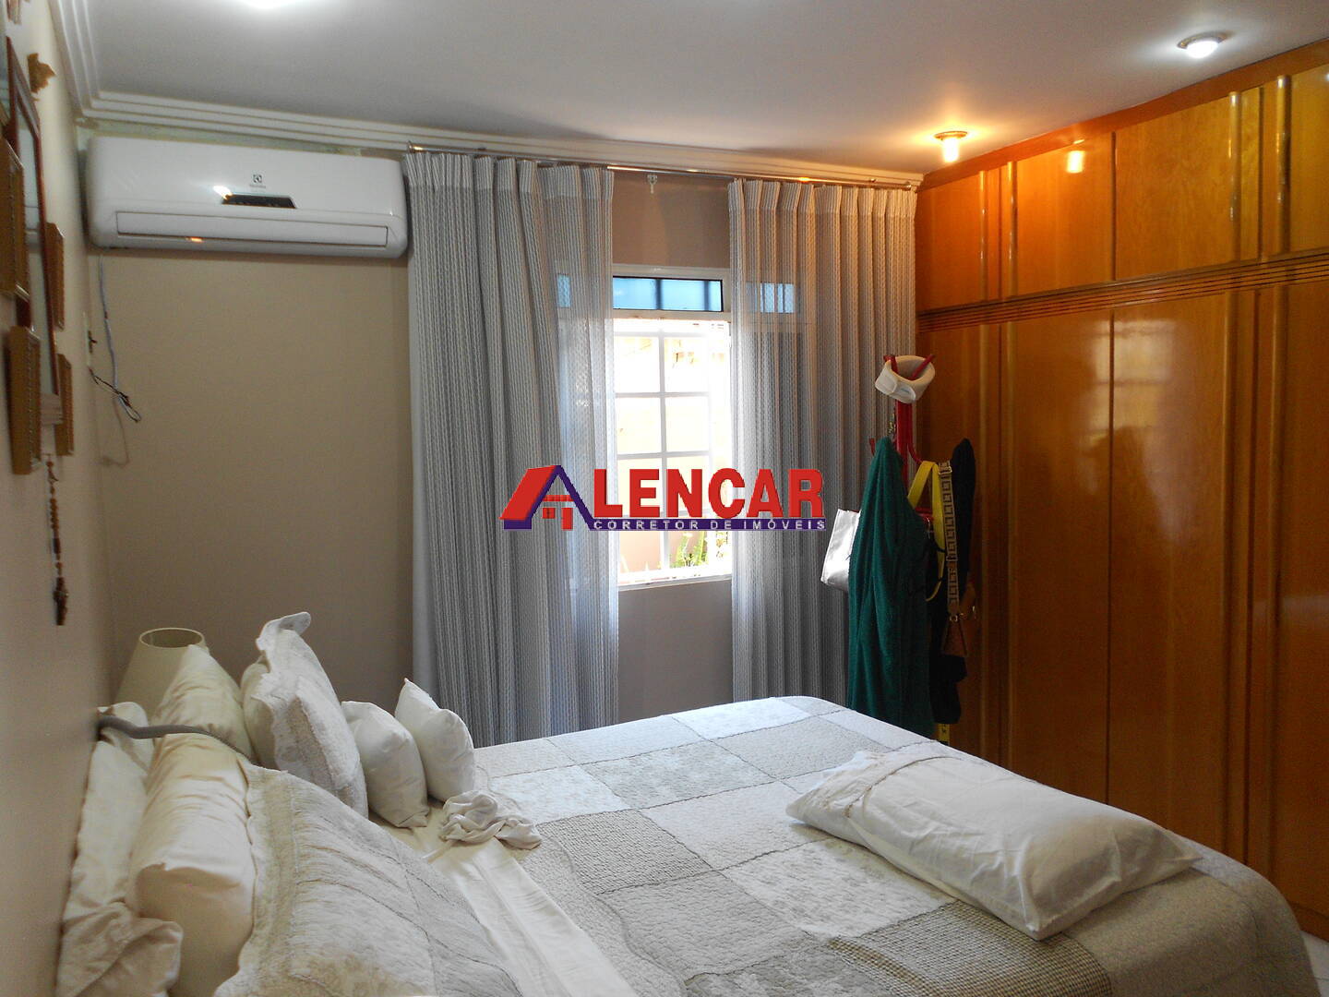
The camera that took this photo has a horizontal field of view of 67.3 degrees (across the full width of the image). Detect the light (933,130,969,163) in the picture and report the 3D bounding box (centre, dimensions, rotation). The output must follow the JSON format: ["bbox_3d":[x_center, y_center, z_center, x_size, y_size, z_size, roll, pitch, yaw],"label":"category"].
[{"bbox_3d":[1.042,-1.278,3.639,0.120,0.095,0.120,-1,5,0],"label":"light"}]

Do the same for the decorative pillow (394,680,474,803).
[{"bbox_3d":[-0.603,0.633,2.604,0.125,0.280,0.320,-17,11,-24],"label":"decorative pillow"}]

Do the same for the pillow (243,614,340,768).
[{"bbox_3d":[-0.880,0.546,2.339,0.140,0.470,0.600,-14,9,-25],"label":"pillow"}]

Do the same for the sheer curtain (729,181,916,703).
[{"bbox_3d":[0.655,-0.016,3.971,0.880,2.380,0.110,-4,6,-27],"label":"sheer curtain"}]

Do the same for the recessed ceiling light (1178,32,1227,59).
[{"bbox_3d":[1.484,-1.240,2.753,0.130,0.050,0.130,-4,5,-26],"label":"recessed ceiling light"}]

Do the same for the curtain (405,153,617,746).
[{"bbox_3d":[-0.484,0.075,3.394,0.740,2.370,0.110,-4,6,-27],"label":"curtain"}]

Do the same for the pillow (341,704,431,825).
[{"bbox_3d":[-0.692,0.649,2.473,0.125,0.280,0.320,-19,12,-24],"label":"pillow"}]

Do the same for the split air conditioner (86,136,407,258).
[{"bbox_3d":[-1.273,-0.917,3.096,0.880,0.297,0.200,-4,5,-26],"label":"split air conditioner"}]

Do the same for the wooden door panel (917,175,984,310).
[{"bbox_3d":[1.197,-1.059,4.163,0.035,0.505,0.420,-4,5,-26],"label":"wooden door panel"}]

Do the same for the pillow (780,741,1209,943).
[{"bbox_3d":[0.675,0.695,2.243,0.500,0.125,0.740,-5,6,-36],"label":"pillow"}]

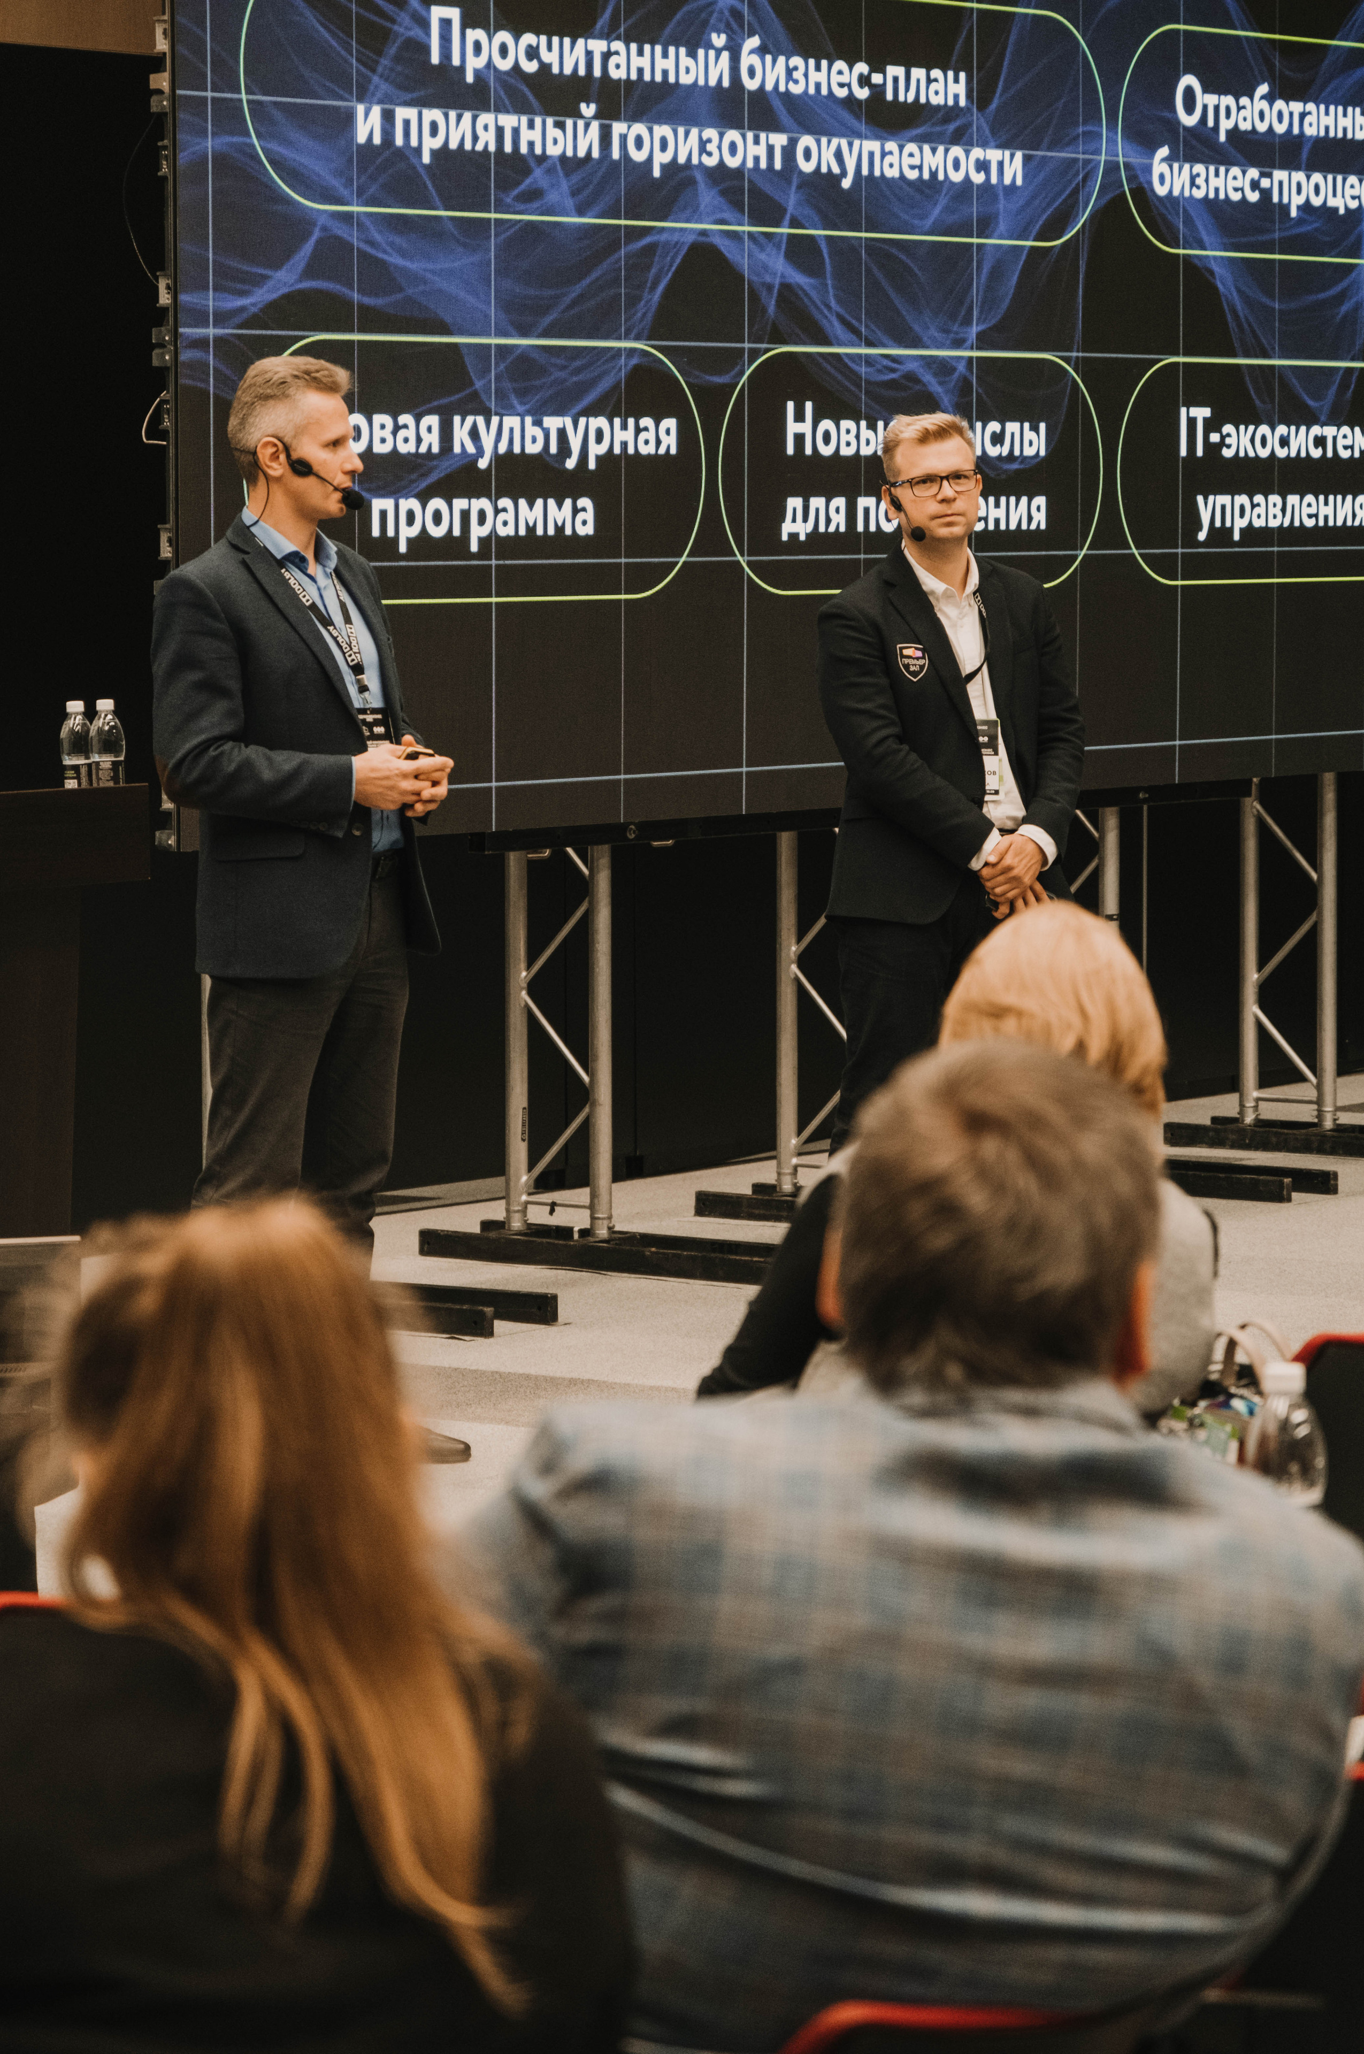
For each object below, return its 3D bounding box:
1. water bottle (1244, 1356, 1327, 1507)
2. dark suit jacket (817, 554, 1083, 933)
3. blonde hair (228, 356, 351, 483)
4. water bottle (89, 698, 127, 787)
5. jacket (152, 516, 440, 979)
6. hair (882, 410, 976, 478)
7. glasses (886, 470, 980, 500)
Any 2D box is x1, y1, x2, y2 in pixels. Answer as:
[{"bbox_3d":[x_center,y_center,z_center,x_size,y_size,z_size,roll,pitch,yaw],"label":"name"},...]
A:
[{"bbox_3d":[0.470,0.364,4.350,0.066,0.210,0.066,0,6,0],"label":"water bottle"},{"bbox_3d":[0.541,-0.582,11.180,0.530,0.760,0.360,-3,6,-27],"label":"dark suit jacket"},{"bbox_3d":[-0.658,-1.019,9.380,0.208,0.212,0.165,1,6,7],"label":"blonde hair"},{"bbox_3d":[-1.048,-0.492,10.200,0.066,0.210,0.066,0,6,0],"label":"water bottle"},{"bbox_3d":[-0.655,-0.473,9.480,0.400,0.785,0.530,3,6,29],"label":"jacket"},{"bbox_3d":[0.488,-1.141,11.120,0.180,0.175,0.200,-7,6,-22],"label":"hair"},{"bbox_3d":[0.496,-1.075,11.080,0.143,0.047,0.145,-7,6,-22],"label":"glasses"}]

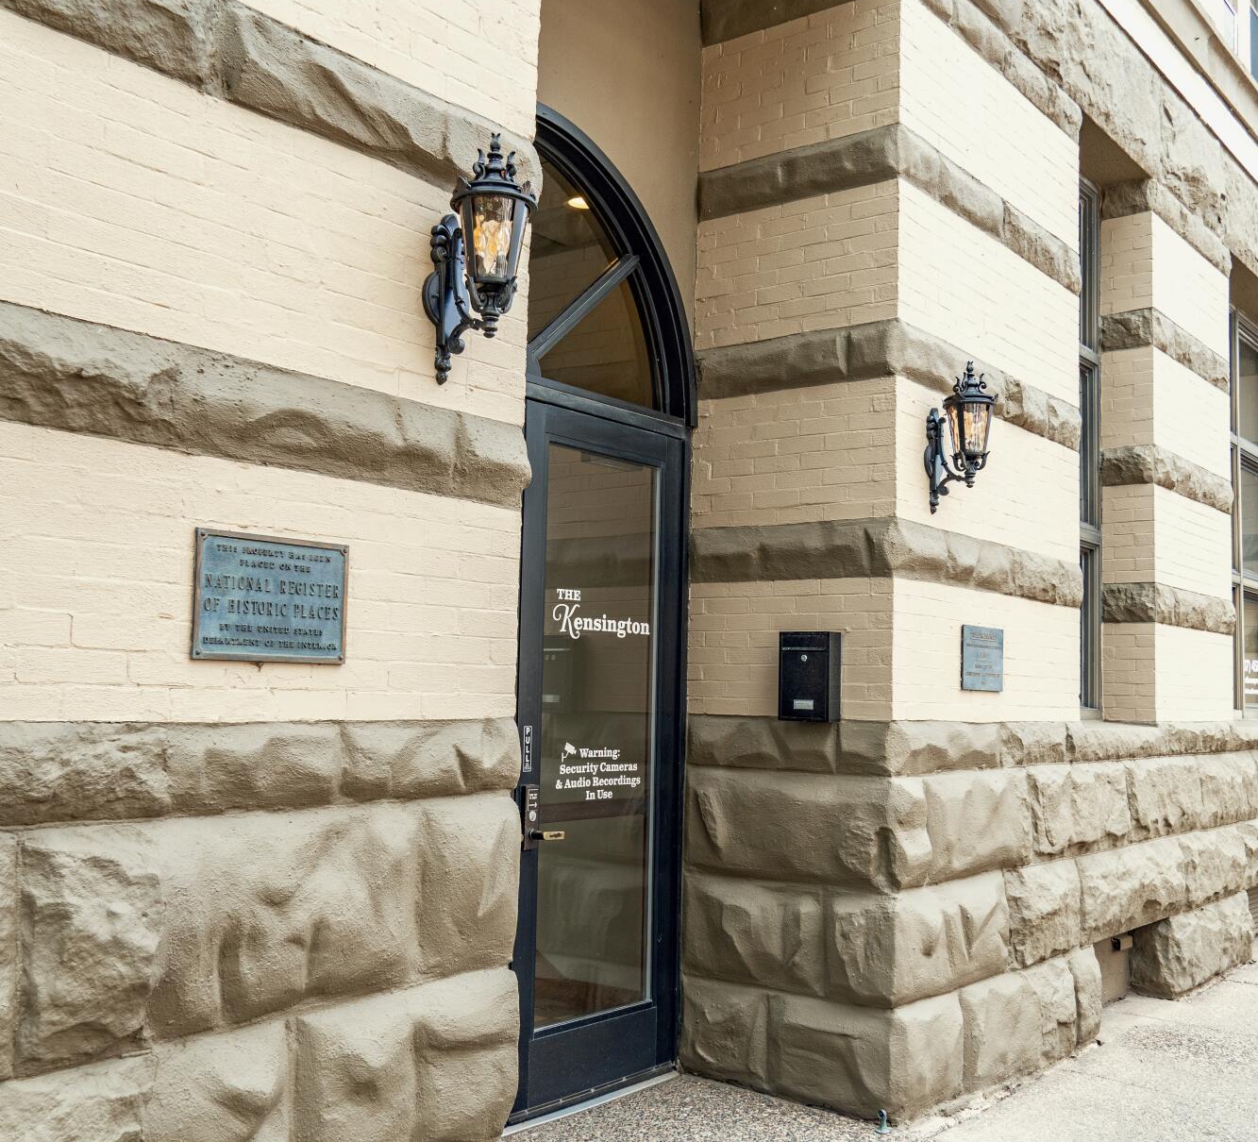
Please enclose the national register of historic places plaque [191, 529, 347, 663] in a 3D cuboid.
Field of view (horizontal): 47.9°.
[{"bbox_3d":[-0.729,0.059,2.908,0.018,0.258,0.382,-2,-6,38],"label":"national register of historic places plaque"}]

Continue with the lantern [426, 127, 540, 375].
[{"bbox_3d":[-0.340,-0.720,3.246,0.272,0.566,0.203,-2,-6,38],"label":"lantern"}]

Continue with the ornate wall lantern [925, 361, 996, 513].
[{"bbox_3d":[1.250,-0.499,5.299,0.272,0.566,0.203,-2,-6,38],"label":"ornate wall lantern"}]

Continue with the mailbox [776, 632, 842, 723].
[{"bbox_3d":[0.672,0.394,5.245,0.214,0.326,0.086,-2,-6,38],"label":"mailbox"}]

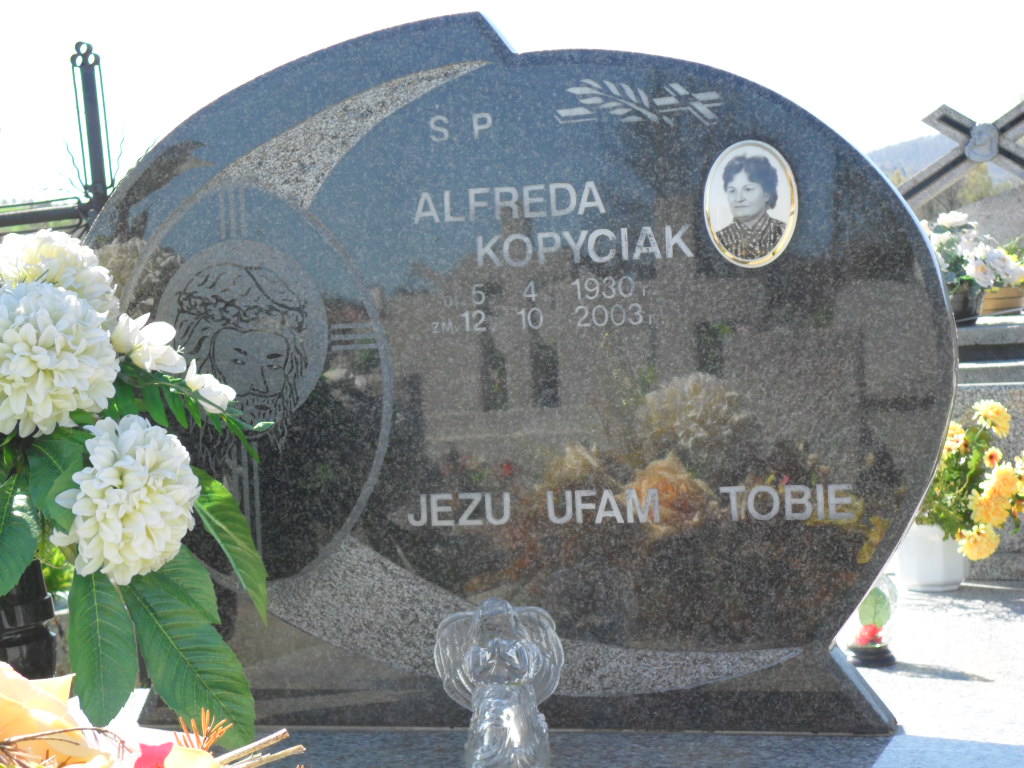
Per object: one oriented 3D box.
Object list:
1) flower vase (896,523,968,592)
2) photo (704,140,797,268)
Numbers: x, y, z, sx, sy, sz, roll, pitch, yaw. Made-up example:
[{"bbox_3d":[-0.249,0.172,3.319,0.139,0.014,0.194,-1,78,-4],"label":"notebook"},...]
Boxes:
[{"bbox_3d":[0.647,0.266,3.378,0.109,0.105,0.109,-2,5,16],"label":"flower vase"},{"bbox_3d":[0.274,-0.205,2.500,0.108,0.146,0.012,-2,5,16],"label":"photo"}]

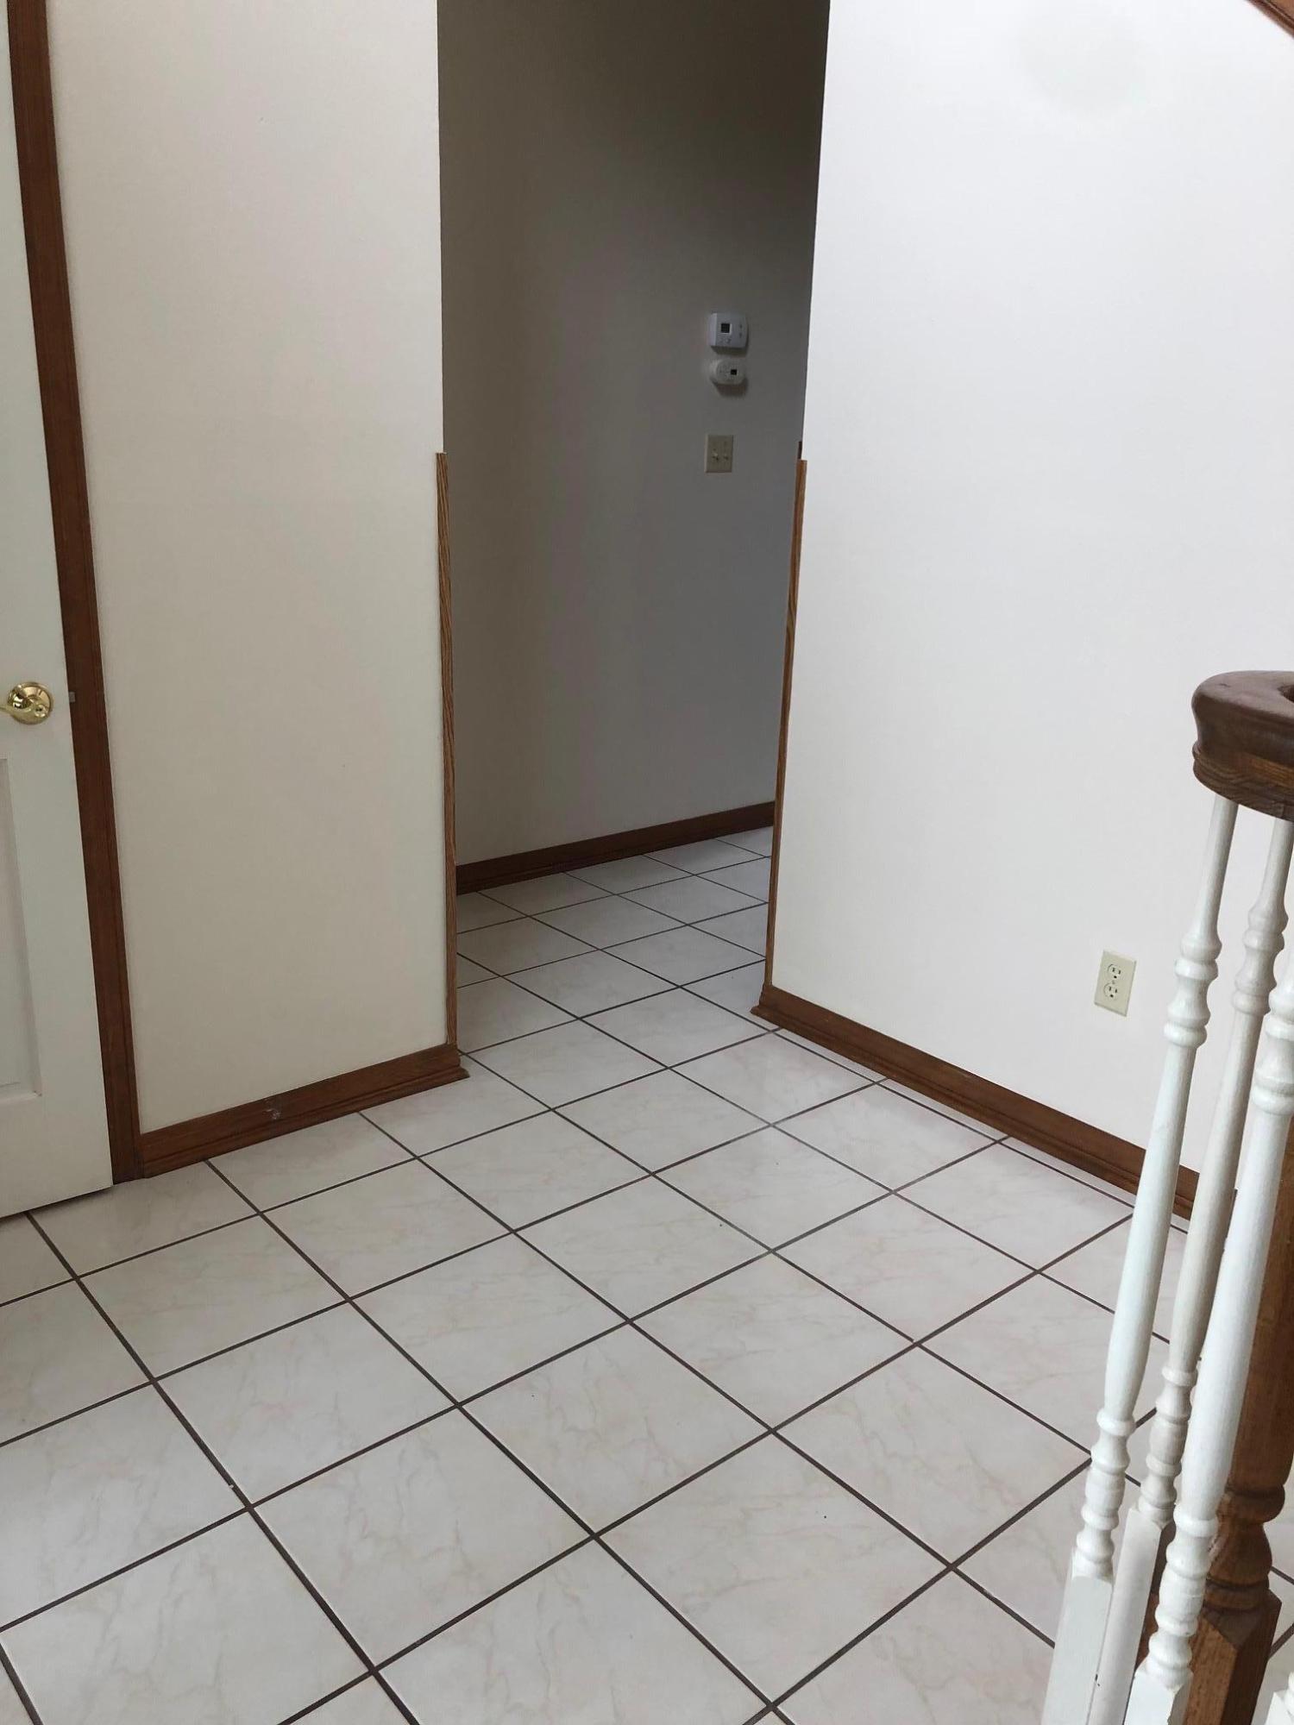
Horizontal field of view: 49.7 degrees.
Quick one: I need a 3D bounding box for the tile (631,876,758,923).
[{"bbox_3d":[0.137,0.118,4.282,0.324,0.010,0.324,-13,23,-39],"label":"tile"}]

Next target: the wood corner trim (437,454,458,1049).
[{"bbox_3d":[-0.421,-0.196,2.867,0.026,1.238,0.026,-13,23,-39],"label":"wood corner trim"}]

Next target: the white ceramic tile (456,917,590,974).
[{"bbox_3d":[-0.358,0.233,3.851,0.320,0.010,0.320,-13,23,-39],"label":"white ceramic tile"}]

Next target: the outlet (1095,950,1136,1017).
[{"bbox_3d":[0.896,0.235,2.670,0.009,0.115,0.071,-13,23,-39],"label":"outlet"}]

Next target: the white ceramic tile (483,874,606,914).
[{"bbox_3d":[-0.308,0.099,4.270,0.320,0.010,0.268,-13,23,-39],"label":"white ceramic tile"}]

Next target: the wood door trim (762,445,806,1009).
[{"bbox_3d":[0.325,-0.288,3.230,0.023,1.236,0.027,-13,23,-39],"label":"wood door trim"}]

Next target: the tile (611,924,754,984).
[{"bbox_3d":[0.104,0.260,3.840,0.324,0.010,0.324,-13,23,-39],"label":"tile"}]

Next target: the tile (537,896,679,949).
[{"bbox_3d":[-0.110,0.177,4.072,0.324,0.010,0.324,-13,23,-39],"label":"tile"}]

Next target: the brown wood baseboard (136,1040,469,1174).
[{"bbox_3d":[-0.676,0.491,2.861,0.721,0.087,0.026,-13,23,-38],"label":"brown wood baseboard"}]

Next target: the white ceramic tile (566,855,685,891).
[{"bbox_3d":[-0.060,0.041,4.496,0.324,0.010,0.270,-13,23,-39],"label":"white ceramic tile"}]

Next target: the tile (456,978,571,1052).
[{"bbox_3d":[-0.397,0.374,3.410,0.320,0.010,0.320,-13,23,-39],"label":"tile"}]

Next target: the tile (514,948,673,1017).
[{"bbox_3d":[-0.149,0.317,3.615,0.320,0.010,0.320,-13,23,-39],"label":"tile"}]

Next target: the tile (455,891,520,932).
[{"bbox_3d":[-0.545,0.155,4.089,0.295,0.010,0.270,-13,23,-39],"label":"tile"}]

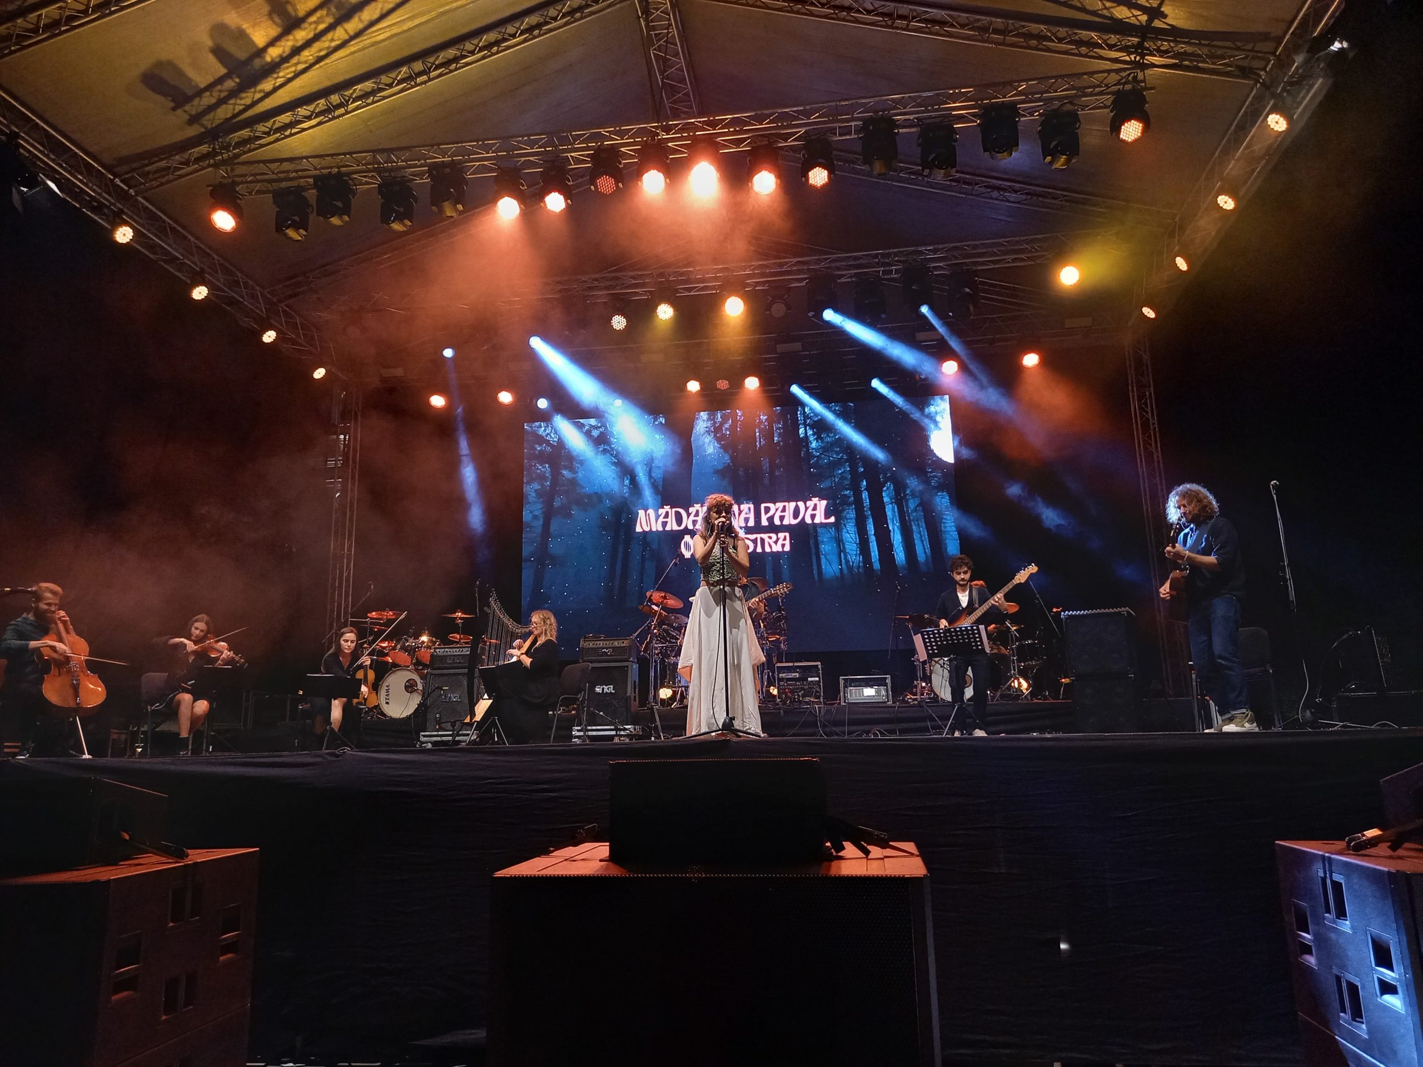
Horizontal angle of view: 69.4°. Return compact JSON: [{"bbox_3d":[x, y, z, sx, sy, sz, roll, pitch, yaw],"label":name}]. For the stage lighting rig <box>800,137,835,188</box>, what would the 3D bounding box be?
[{"bbox_3d":[1.080,-3.791,10.500,0.340,0.430,0.300,-3,-12,6],"label":"stage lighting rig"}]

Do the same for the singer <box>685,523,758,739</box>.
[{"bbox_3d":[0.081,0.576,7.140,0.560,1.680,0.480,-2,-12,4],"label":"singer"}]

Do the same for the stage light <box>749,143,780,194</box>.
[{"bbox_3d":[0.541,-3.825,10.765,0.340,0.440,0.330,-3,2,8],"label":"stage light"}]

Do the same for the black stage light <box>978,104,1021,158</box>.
[{"bbox_3d":[2.880,-4.018,10.300,0.370,0.500,0.290,-3,-12,8],"label":"black stage light"}]

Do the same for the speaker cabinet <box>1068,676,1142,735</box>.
[{"bbox_3d":[3.908,1.702,10.127,0.600,0.590,0.440,-8,-14,27],"label":"speaker cabinet"}]

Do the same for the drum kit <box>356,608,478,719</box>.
[{"bbox_3d":[-3.484,1.597,12.326,1.500,1.300,1.200,-4,-12,14],"label":"drum kit"}]

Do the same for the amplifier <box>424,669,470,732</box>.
[{"bbox_3d":[-3.328,2.198,13.464,0.710,0.780,0.370,-3,-12,6],"label":"amplifier"}]

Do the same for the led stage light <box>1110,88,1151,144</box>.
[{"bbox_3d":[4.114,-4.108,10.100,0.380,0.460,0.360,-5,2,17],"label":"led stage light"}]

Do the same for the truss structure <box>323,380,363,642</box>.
[{"bbox_3d":[-5.847,0.432,16.350,0.290,5.800,0.290,-3,-12,7],"label":"truss structure"}]

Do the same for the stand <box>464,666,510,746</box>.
[{"bbox_3d":[-1.998,1.557,9.353,0.470,0.770,0.400,-9,-14,32],"label":"stand"}]

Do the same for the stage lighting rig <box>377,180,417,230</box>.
[{"bbox_3d":[-3.448,-3.590,11.281,0.370,0.530,0.310,-3,-11,8],"label":"stage lighting rig"}]

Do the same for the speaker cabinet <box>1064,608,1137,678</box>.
[{"bbox_3d":[3.929,1.125,10.412,0.620,0.625,0.450,-6,-12,25],"label":"speaker cabinet"}]

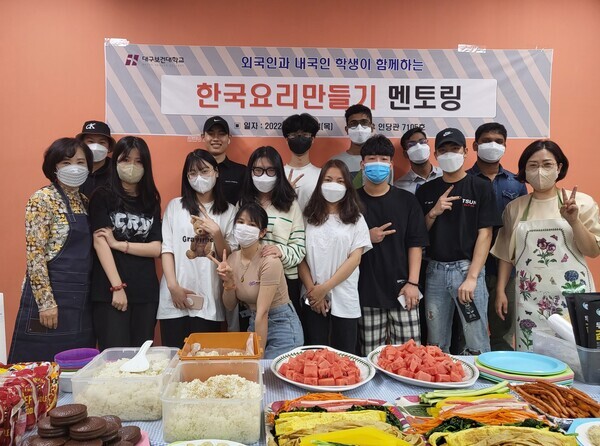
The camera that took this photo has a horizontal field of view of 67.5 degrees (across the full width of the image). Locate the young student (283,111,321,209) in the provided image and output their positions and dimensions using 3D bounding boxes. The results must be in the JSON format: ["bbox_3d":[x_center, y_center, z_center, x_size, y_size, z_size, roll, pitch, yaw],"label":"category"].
[{"bbox_3d":[0.004,0.241,2.763,0.480,1.820,0.300,0,2,0],"label":"young student"}]

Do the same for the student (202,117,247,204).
[{"bbox_3d":[-0.491,0.245,2.812,0.500,1.803,0.300,0,2,-3],"label":"student"}]

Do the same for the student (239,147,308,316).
[{"bbox_3d":[-0.166,0.382,2.398,0.460,1.562,0.360,1,2,5],"label":"student"}]

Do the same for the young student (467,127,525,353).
[{"bbox_3d":[1.155,0.281,2.712,0.500,1.757,0.300,1,2,9],"label":"young student"}]

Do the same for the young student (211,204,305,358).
[{"bbox_3d":[-0.207,0.537,2.223,0.480,1.265,0.600,1,2,25],"label":"young student"}]

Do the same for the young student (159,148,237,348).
[{"bbox_3d":[-0.547,0.383,2.428,0.460,1.553,0.330,0,2,-5],"label":"young student"}]

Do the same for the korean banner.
[{"bbox_3d":[0.192,-0.878,3.000,3.000,0.600,0.020,0,2,-1],"label":"korean banner"}]

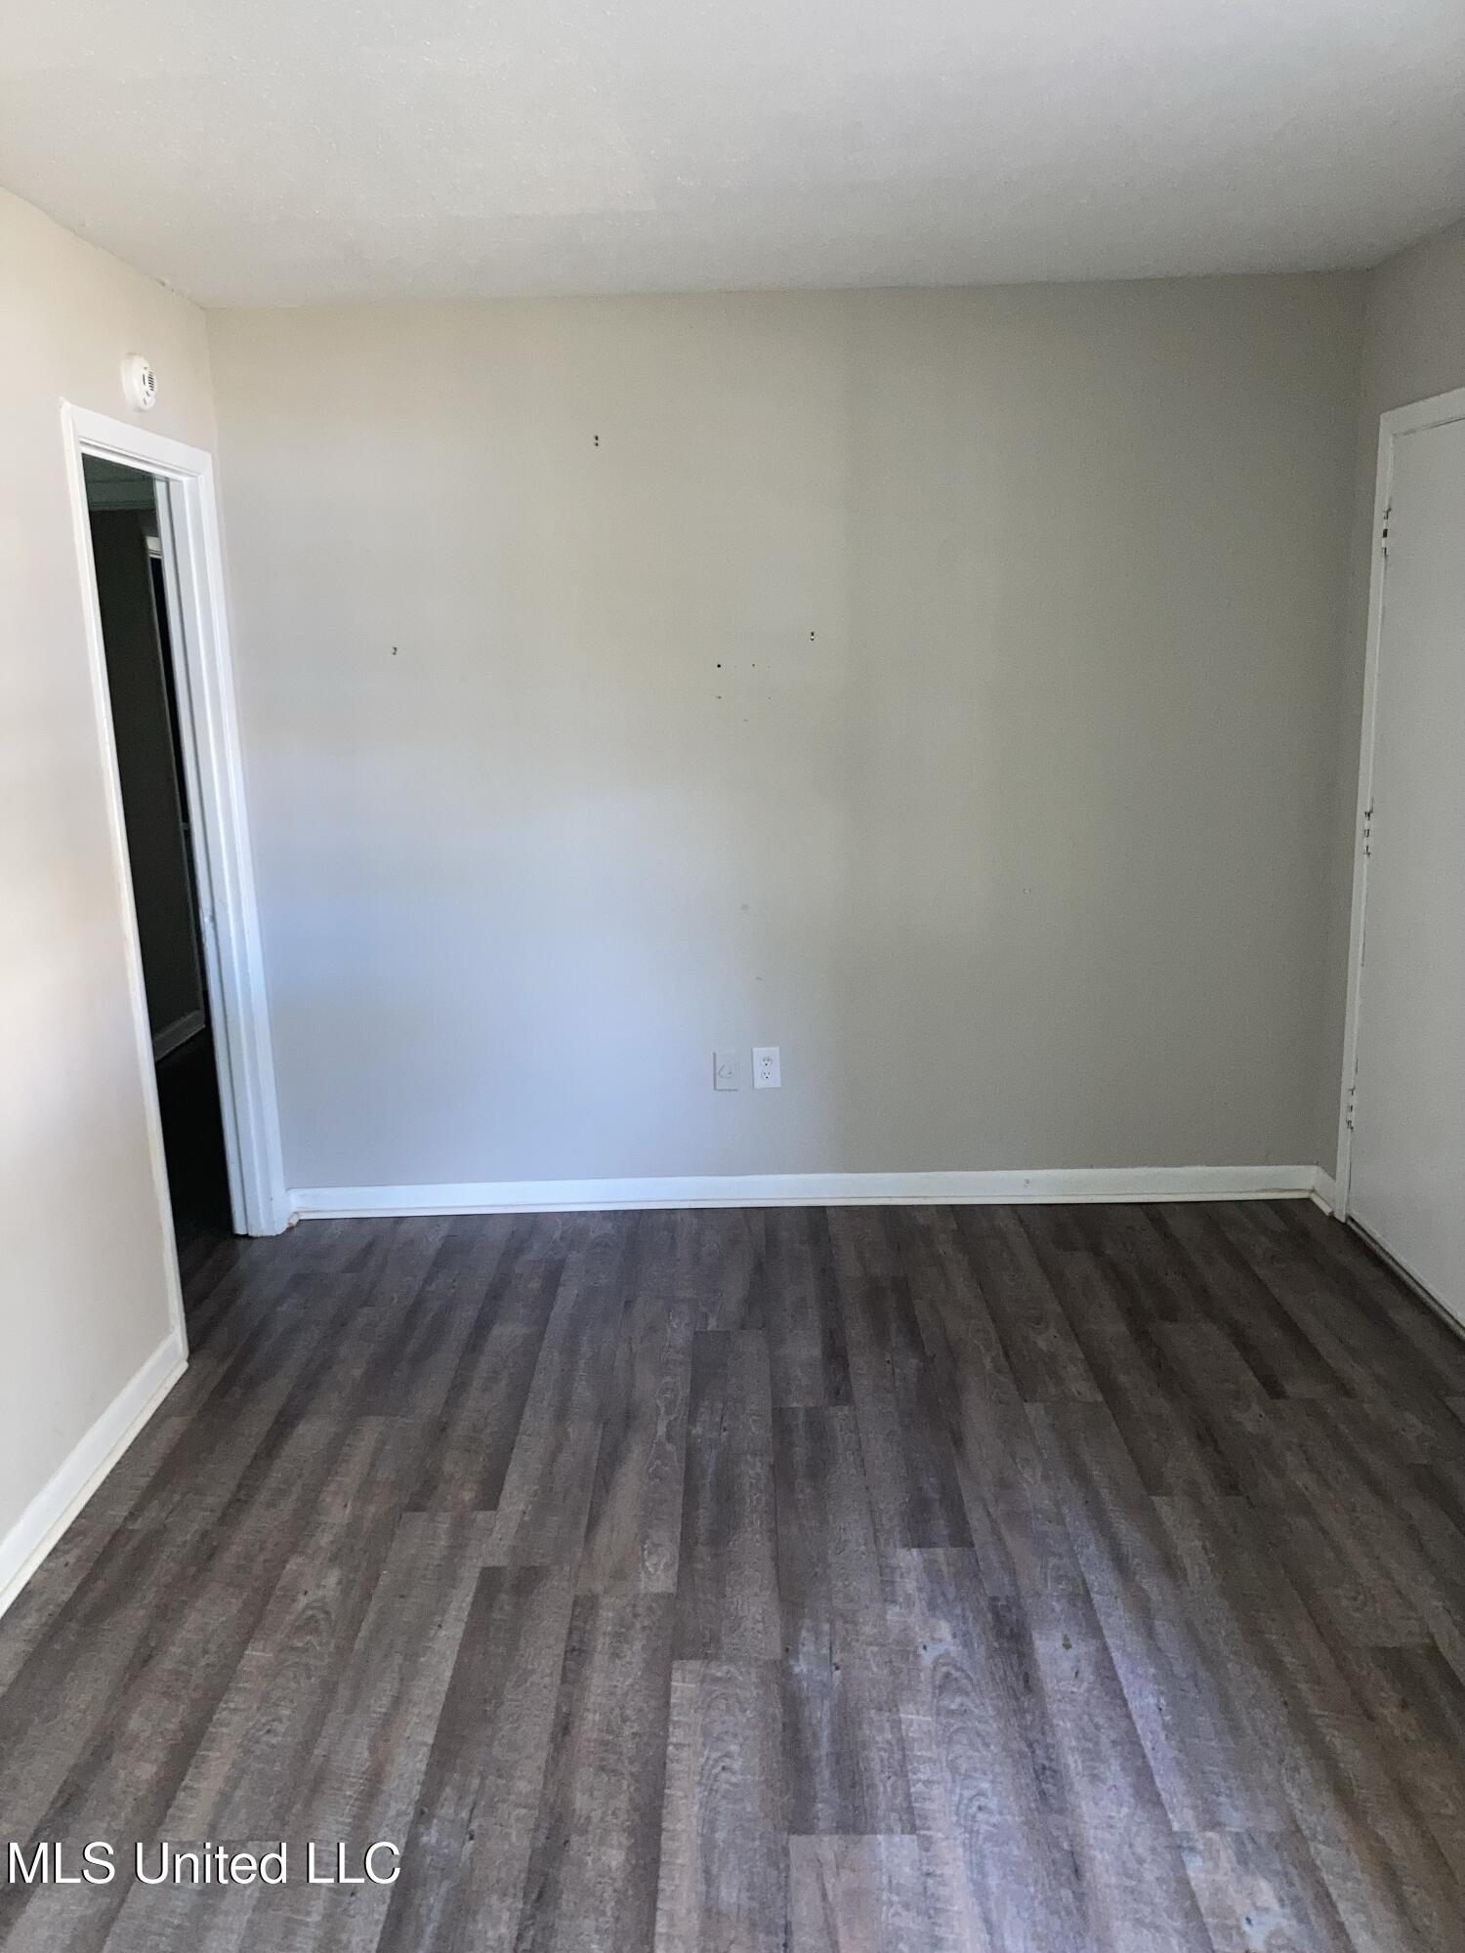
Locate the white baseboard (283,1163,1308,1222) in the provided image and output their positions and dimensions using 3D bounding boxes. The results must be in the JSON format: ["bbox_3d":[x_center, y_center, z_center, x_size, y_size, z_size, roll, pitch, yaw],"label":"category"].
[{"bbox_3d":[0.196,0.613,4.483,2.910,0.092,0.025,-1,13,1],"label":"white baseboard"}]

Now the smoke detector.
[{"bbox_3d":[-1.306,-1.309,3.487,0.042,0.122,0.122,-1,13,1],"label":"smoke detector"}]

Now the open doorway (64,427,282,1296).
[{"bbox_3d":[-1.350,-0.201,3.764,0.140,2.080,0.880,-1,13,1],"label":"open doorway"}]

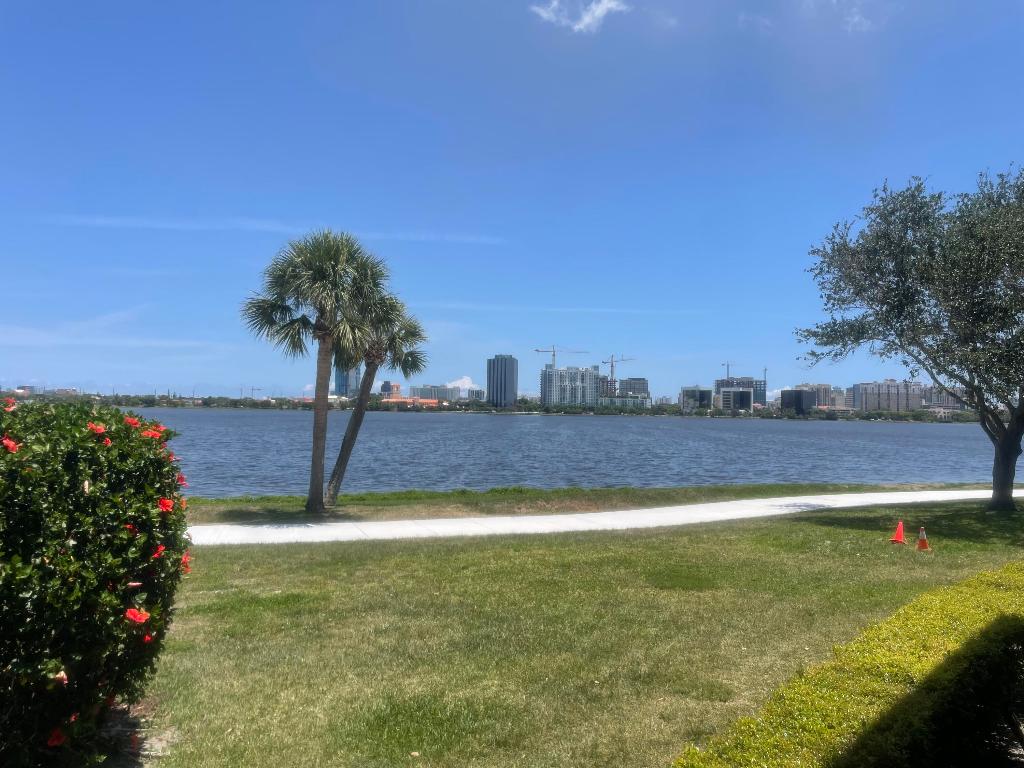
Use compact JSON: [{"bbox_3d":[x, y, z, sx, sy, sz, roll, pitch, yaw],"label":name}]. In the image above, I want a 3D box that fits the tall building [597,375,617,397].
[{"bbox_3d":[137.950,16.690,1121.000,26.000,55.600,26.000,1,-2,0],"label":"tall building"}]

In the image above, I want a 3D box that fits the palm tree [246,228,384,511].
[{"bbox_3d":[-4.674,-0.272,18.200,3.350,6.700,3.350,1,-2,0],"label":"palm tree"}]

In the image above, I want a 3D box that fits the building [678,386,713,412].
[{"bbox_3d":[230.919,21.220,960.000,37.000,35.000,34.000,1,-2,9],"label":"building"}]

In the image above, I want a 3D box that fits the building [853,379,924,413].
[{"bbox_3d":[615.174,26.212,1260.000,108.000,56.000,35.000,1,-2,0],"label":"building"}]

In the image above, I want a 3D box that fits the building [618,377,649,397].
[{"bbox_3d":[230.952,21.681,1450.000,48.000,70.000,40.000,1,-2,-3],"label":"building"}]

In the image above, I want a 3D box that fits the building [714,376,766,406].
[{"bbox_3d":[344.980,19.690,1161.030,72.000,57.450,40.000,0,-2,13],"label":"building"}]

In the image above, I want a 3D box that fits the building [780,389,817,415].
[{"bbox_3d":[356.570,24.700,955.590,38.500,32.930,34.000,0,-2,12],"label":"building"}]

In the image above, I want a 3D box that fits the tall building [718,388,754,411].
[{"bbox_3d":[286.020,23.360,980.640,41.000,35.720,30.000,0,-2,13],"label":"tall building"}]

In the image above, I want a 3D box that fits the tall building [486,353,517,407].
[{"bbox_3d":[-10.890,1.460,946.260,33.500,69.900,29.000,0,-2,7],"label":"tall building"}]

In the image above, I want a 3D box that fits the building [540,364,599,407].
[{"bbox_3d":[70.480,8.200,931.030,68.000,57.290,28.000,1,-2,-5],"label":"building"}]

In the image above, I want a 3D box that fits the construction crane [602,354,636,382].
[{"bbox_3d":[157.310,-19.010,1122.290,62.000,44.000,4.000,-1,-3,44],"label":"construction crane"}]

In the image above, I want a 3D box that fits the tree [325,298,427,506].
[{"bbox_3d":[-3.372,0.457,19.000,2.600,5.100,2.600,1,-2,0],"label":"tree"}]

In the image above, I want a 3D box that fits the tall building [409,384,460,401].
[{"bbox_3d":[-151.151,26.329,1500.000,96.000,47.000,45.000,1,-2,-3],"label":"tall building"}]

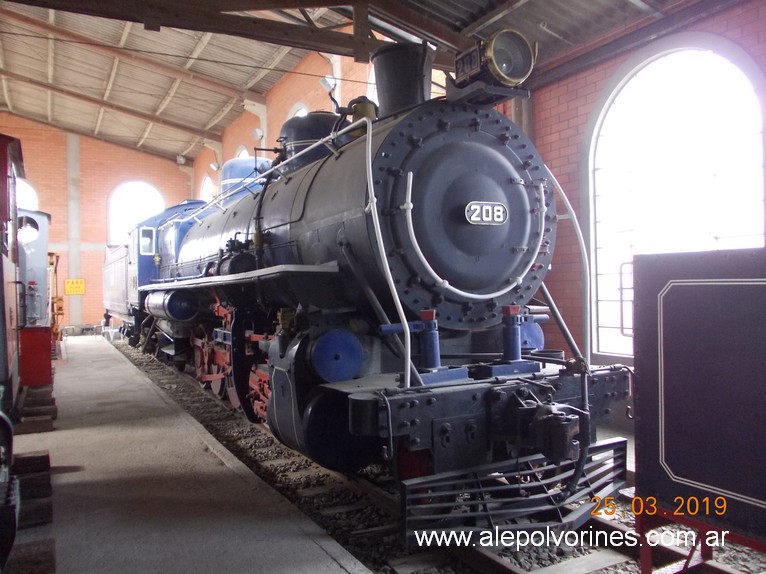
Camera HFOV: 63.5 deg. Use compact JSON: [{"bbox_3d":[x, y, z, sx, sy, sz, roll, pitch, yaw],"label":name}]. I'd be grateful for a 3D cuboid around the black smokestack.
[{"bbox_3d":[0.207,-1.853,5.958,0.620,0.740,0.620,-1,0,0],"label":"black smokestack"}]

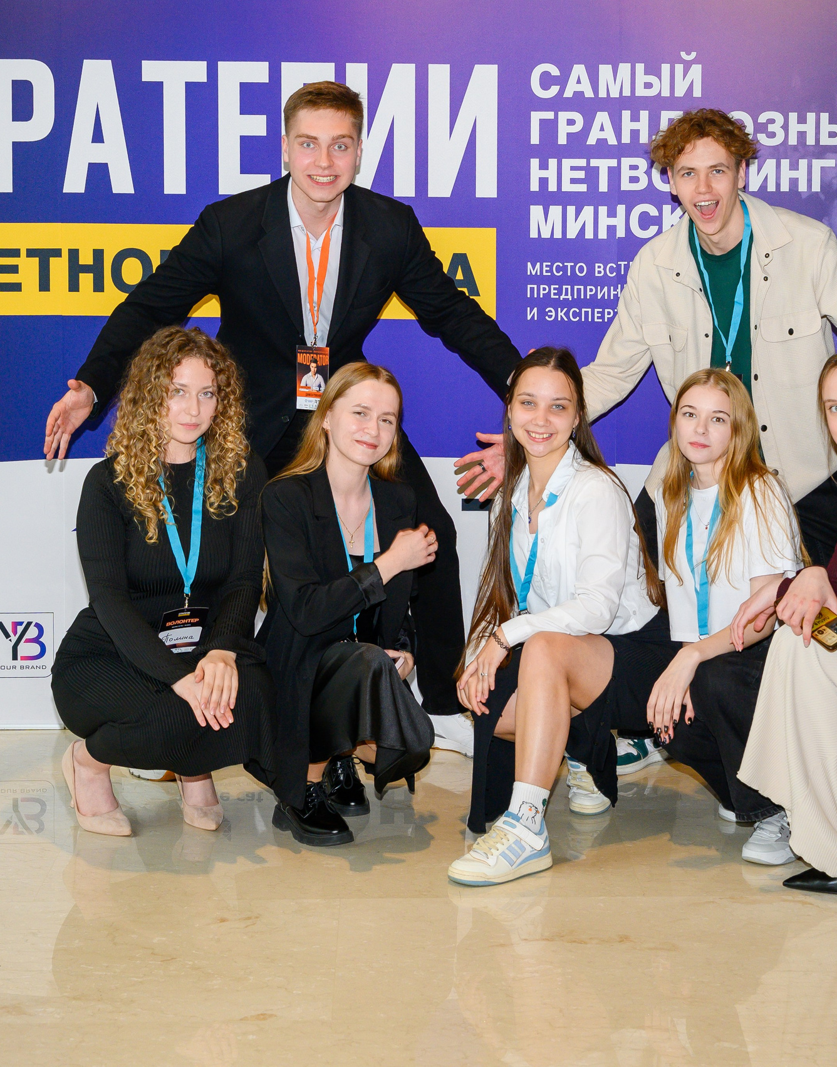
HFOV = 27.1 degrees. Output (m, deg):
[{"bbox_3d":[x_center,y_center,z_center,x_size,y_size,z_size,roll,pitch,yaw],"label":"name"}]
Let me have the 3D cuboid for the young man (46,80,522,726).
[{"bbox_3d":[-0.295,-0.187,3.880,1.060,1.554,0.700,0,5,-3],"label":"young man"}]

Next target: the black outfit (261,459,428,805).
[{"bbox_3d":[-0.150,0.243,3.680,0.400,0.765,0.480,-3,6,-28],"label":"black outfit"}]

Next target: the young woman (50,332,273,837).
[{"bbox_3d":[-0.549,0.099,3.700,0.450,1.066,0.560,-3,6,-33],"label":"young woman"}]

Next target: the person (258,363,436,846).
[{"bbox_3d":[-0.149,0.140,3.660,0.420,0.996,0.540,-3,6,-28],"label":"person"}]

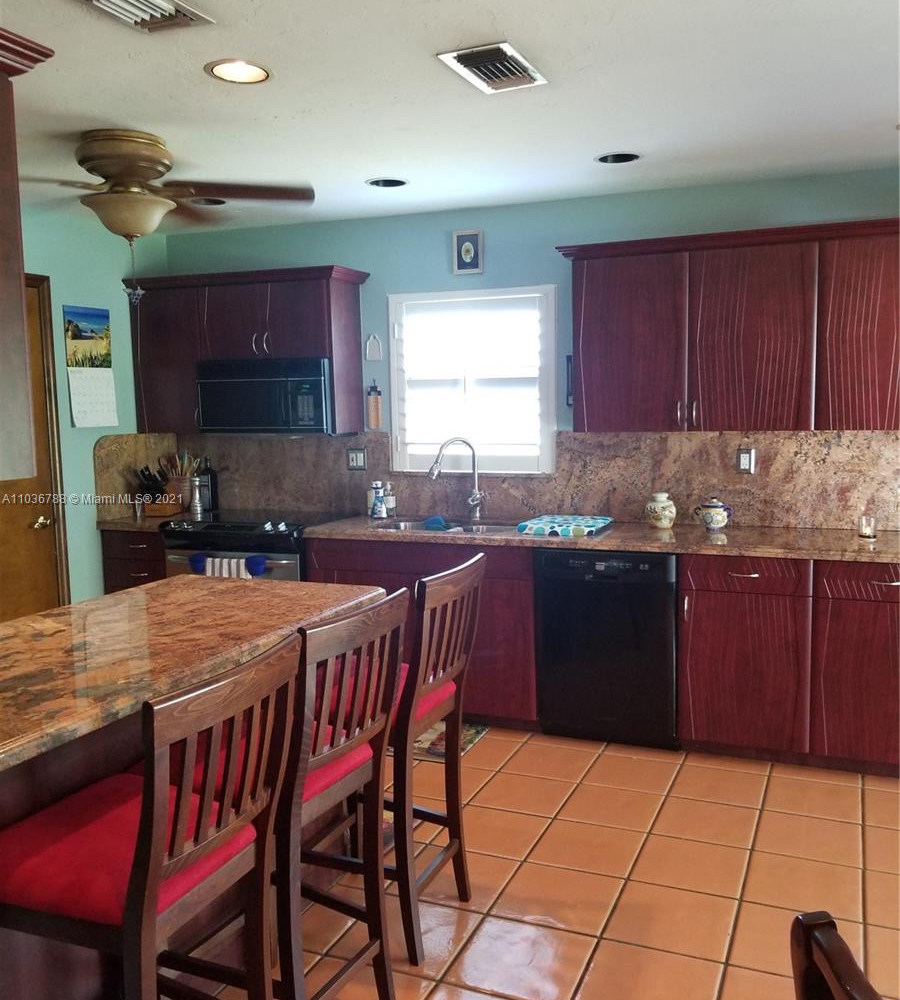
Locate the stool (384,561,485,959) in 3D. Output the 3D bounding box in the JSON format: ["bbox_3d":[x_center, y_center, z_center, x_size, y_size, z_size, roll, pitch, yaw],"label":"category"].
[{"bbox_3d":[-0.179,0.686,2.544,0.484,1.023,0.435,1,6,24],"label":"stool"}]

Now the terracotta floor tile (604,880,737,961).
[{"bbox_3d":[0.631,1.195,2.553,0.324,0.015,0.324,1,6,24],"label":"terracotta floor tile"}]

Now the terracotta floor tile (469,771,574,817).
[{"bbox_3d":[0.287,1.113,3.406,0.323,0.012,0.323,1,6,24],"label":"terracotta floor tile"}]

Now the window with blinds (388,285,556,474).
[{"bbox_3d":[0.100,-0.590,4.555,0.891,0.911,0.075,1,6,24],"label":"window with blinds"}]

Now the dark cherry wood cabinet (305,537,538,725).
[{"bbox_3d":[-0.041,0.557,4.407,1.158,0.792,0.604,1,6,24],"label":"dark cherry wood cabinet"}]

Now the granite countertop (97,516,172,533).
[{"bbox_3d":[-1.588,0.113,5.062,0.410,0.043,0.613,1,6,24],"label":"granite countertop"}]

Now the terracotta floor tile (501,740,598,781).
[{"bbox_3d":[0.419,1.093,3.735,0.324,0.015,0.324,1,6,24],"label":"terracotta floor tile"}]

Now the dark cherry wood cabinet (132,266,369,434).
[{"bbox_3d":[-1.097,-0.767,4.911,1.337,0.818,0.356,1,6,24],"label":"dark cherry wood cabinet"}]

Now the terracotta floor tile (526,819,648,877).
[{"bbox_3d":[0.457,1.150,2.971,0.323,0.012,0.323,1,6,24],"label":"terracotta floor tile"}]

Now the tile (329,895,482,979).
[{"bbox_3d":[-0.113,1.208,2.502,0.323,0.012,0.323,1,6,24],"label":"tile"}]

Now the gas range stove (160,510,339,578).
[{"bbox_3d":[-0.968,0.541,4.778,0.785,0.907,0.683,1,6,24],"label":"gas range stove"}]

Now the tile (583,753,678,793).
[{"bbox_3d":[0.720,1.085,3.568,0.320,0.012,0.320,1,6,24],"label":"tile"}]

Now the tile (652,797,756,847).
[{"bbox_3d":[0.890,1.123,3.135,0.320,0.012,0.320,1,6,24],"label":"tile"}]

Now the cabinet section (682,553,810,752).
[{"bbox_3d":[1.264,0.572,3.829,0.499,0.760,0.610,1,6,21],"label":"cabinet section"}]

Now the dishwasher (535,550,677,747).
[{"bbox_3d":[0.759,0.620,4.035,0.600,0.860,0.610,1,6,24],"label":"dishwasher"}]

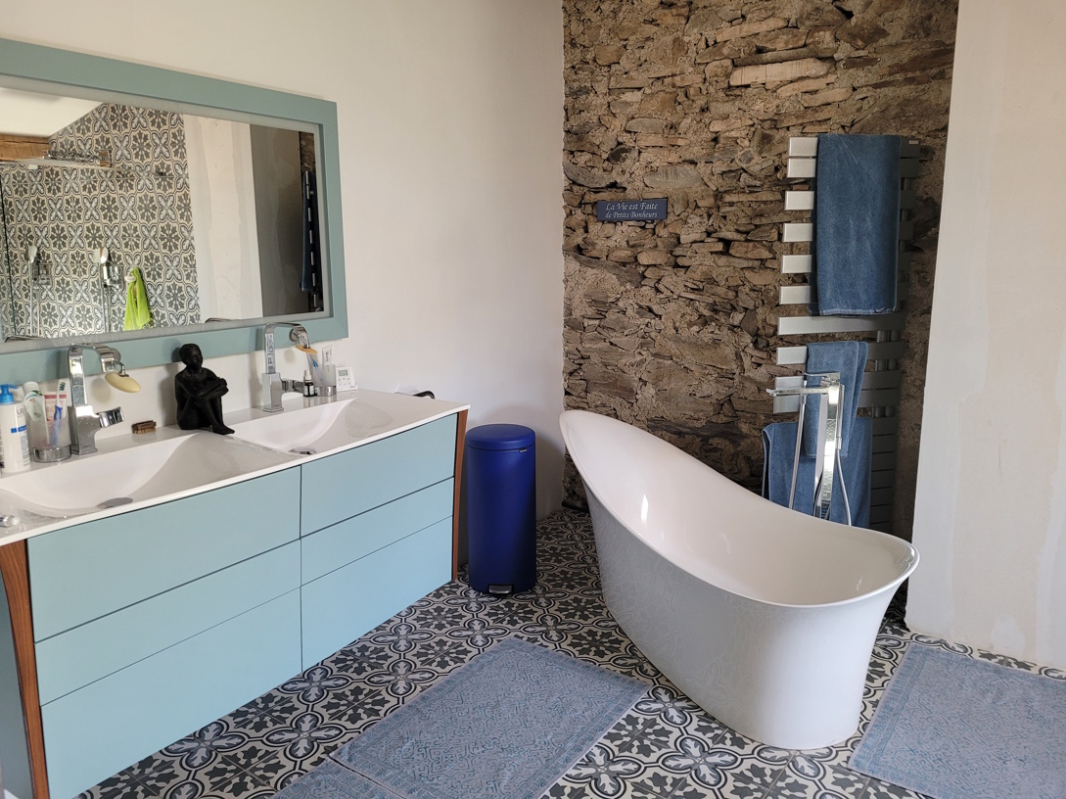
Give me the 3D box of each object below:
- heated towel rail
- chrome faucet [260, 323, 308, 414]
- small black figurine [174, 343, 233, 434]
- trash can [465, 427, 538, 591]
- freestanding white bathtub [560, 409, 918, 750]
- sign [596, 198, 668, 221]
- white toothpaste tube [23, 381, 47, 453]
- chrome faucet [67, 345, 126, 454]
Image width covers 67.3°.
[{"bbox_3d":[1.182,-0.162,3.116,0.550,1.620,0.100,-2,11,-12],"label":"heated towel rail"},{"bbox_3d":[-0.765,-0.103,2.571,0.192,0.270,0.137,7,13,32],"label":"chrome faucet"},{"bbox_3d":[-0.954,-0.039,2.312,0.150,0.243,0.108,5,12,25],"label":"small black figurine"},{"bbox_3d":[-0.131,0.455,3.431,0.295,0.685,0.335,0,11,1],"label":"trash can"},{"bbox_3d":[0.543,0.543,2.969,0.770,0.690,1.660,-5,12,-24],"label":"freestanding white bathtub"},{"bbox_3d":[0.480,-0.924,3.907,0.380,0.098,0.015,7,13,33],"label":"sign"},{"bbox_3d":[-1.236,0.042,1.993,0.052,0.180,0.040,-8,14,-37],"label":"white toothpaste tube"},{"bbox_3d":[-1.094,-0.005,2.063,0.192,0.270,0.132,7,13,32],"label":"chrome faucet"}]

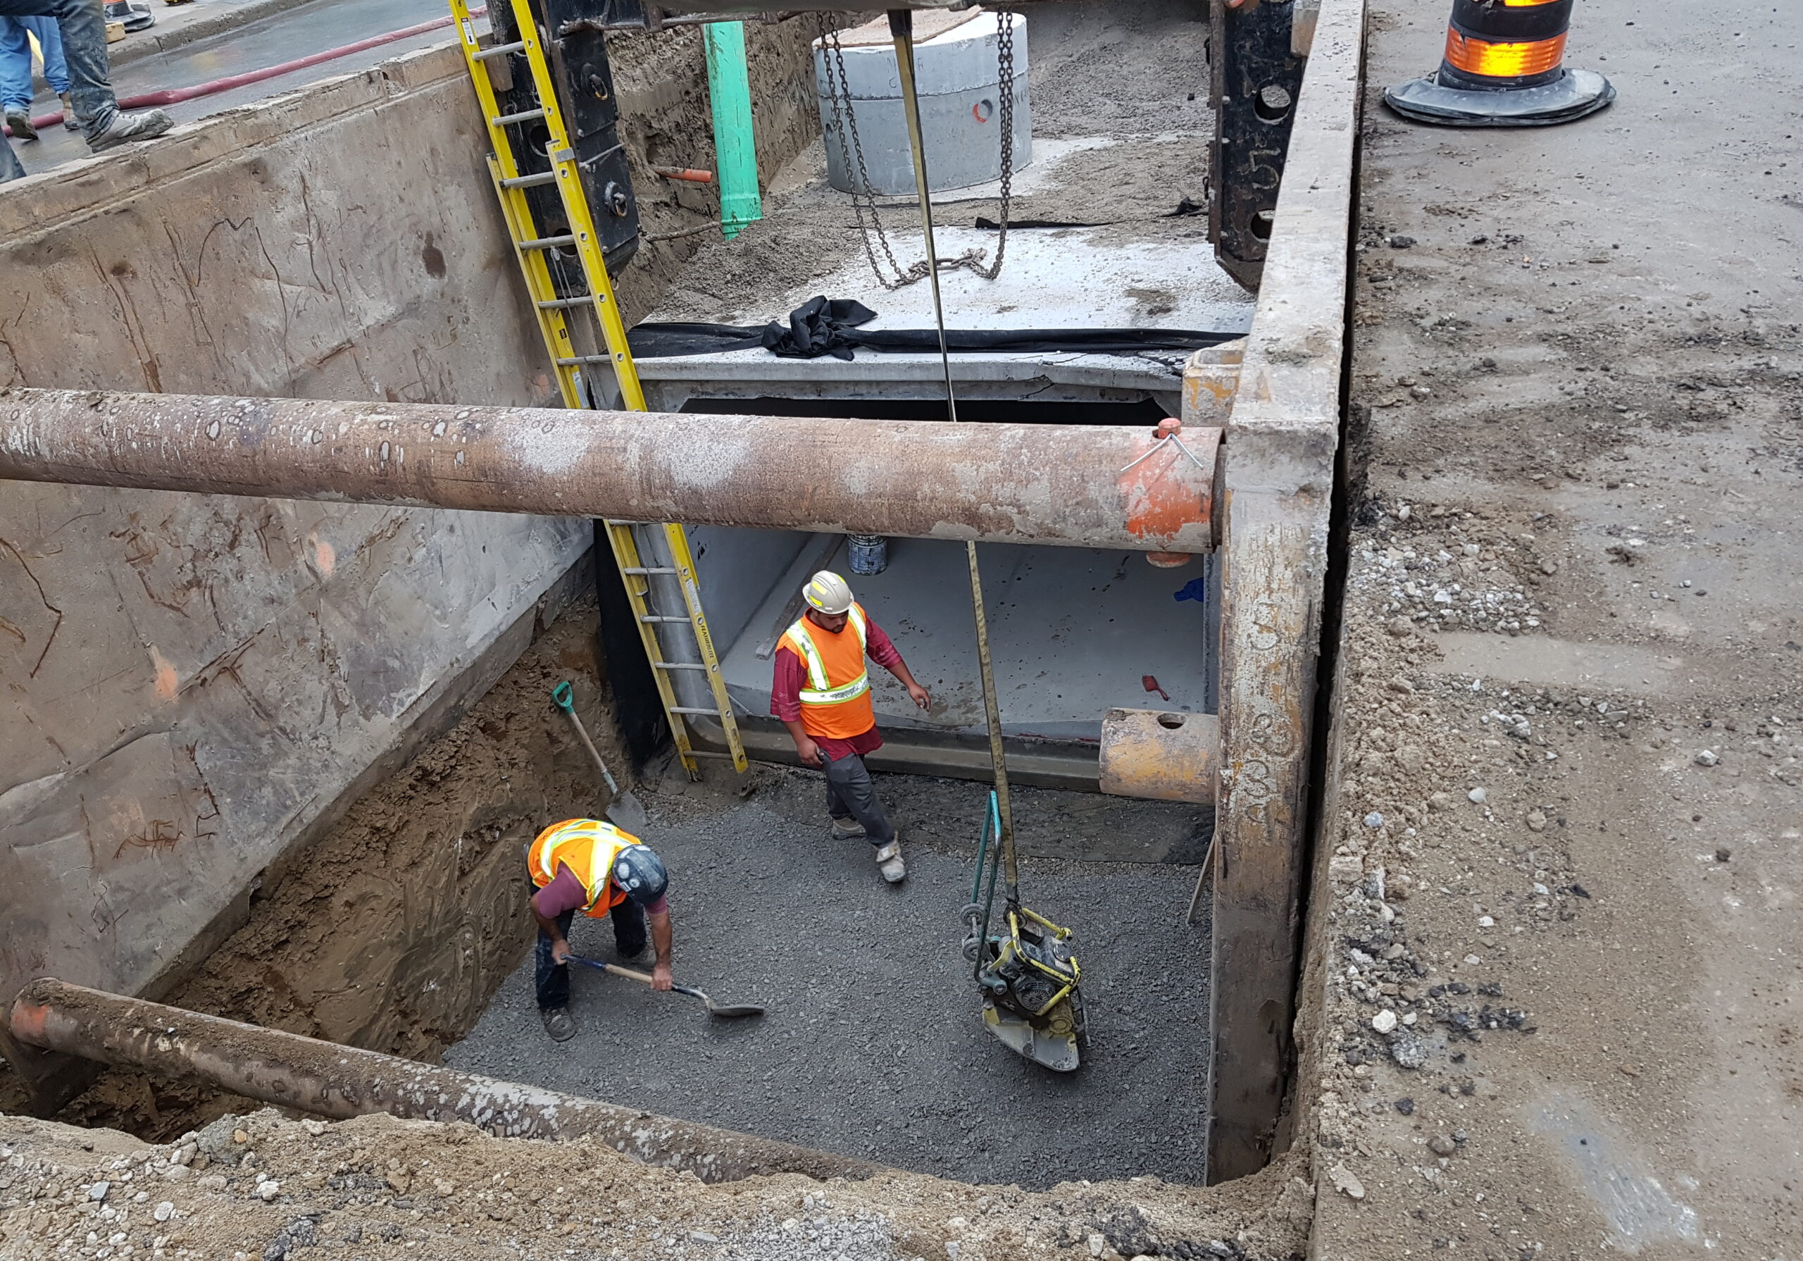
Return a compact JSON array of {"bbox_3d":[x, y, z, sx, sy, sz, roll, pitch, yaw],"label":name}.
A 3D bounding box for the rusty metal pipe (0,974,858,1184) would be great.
[{"bbox_3d":[-1.229,1.546,4.265,3.742,0.220,0.220,7,34,15],"label":"rusty metal pipe"}]

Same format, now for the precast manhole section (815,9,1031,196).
[{"bbox_3d":[0.161,-3.688,9.399,1.455,0.910,1.455,4,33,17],"label":"precast manhole section"}]

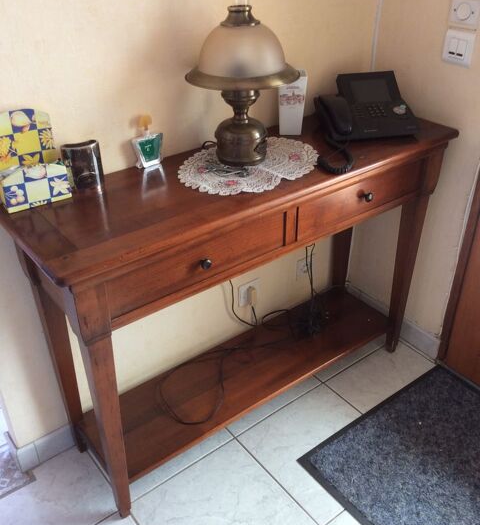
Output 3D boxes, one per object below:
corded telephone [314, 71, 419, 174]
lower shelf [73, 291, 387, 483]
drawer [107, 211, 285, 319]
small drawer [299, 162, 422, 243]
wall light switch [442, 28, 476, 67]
[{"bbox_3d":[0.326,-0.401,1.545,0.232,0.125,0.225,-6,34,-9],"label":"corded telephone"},{"bbox_3d":[0.029,0.319,1.770,0.997,0.021,0.268,-23,40,-31],"label":"lower shelf"},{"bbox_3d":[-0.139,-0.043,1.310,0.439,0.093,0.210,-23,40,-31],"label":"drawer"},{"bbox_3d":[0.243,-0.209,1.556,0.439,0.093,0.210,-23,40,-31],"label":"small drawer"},{"bbox_3d":[0.549,-0.536,1.483,0.012,0.080,0.081,-23,40,-31],"label":"wall light switch"}]

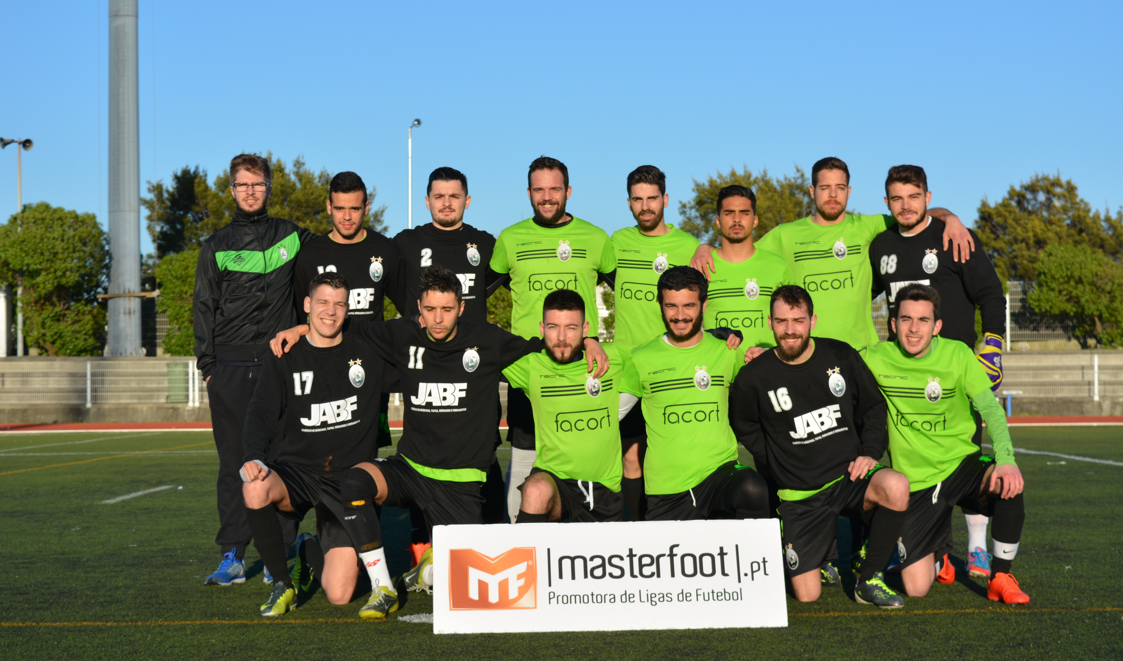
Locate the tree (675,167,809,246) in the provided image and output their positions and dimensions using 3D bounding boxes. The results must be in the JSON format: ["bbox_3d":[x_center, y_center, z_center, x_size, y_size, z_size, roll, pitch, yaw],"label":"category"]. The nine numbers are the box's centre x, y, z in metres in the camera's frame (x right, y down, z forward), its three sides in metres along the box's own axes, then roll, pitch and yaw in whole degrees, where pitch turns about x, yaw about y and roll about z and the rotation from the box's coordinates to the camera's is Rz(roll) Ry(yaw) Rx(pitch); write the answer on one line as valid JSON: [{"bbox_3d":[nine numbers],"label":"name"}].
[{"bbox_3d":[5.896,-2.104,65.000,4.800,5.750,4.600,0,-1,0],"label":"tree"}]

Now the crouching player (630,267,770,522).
[{"bbox_3d":[0.511,0.394,8.170,0.580,1.258,0.820,-1,-2,0],"label":"crouching player"}]

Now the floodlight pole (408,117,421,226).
[{"bbox_3d":[-4.931,-3.016,72.000,0.400,8.100,0.330,-1,-2,30],"label":"floodlight pole"}]

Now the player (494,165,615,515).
[{"bbox_3d":[-0.035,0.160,9.150,0.540,1.789,0.360,0,-2,-1],"label":"player"}]

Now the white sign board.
[{"bbox_3d":[0.162,0.839,7.370,1.200,0.390,0.030,-1,-26,-2],"label":"white sign board"}]

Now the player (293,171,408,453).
[{"bbox_3d":[-0.907,0.188,9.250,0.550,1.760,0.350,0,-1,-3],"label":"player"}]

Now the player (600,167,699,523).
[{"bbox_3d":[0.394,0.174,9.150,0.500,1.751,0.360,-1,-2,3],"label":"player"}]

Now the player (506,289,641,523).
[{"bbox_3d":[0.035,0.438,8.170,0.560,1.179,0.820,0,-2,-3],"label":"player"}]

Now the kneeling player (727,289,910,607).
[{"bbox_3d":[0.996,0.418,8.270,0.660,1.220,0.830,0,-2,-12],"label":"kneeling player"}]

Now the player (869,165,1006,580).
[{"bbox_3d":[1.616,0.169,9.250,0.600,1.760,0.360,-1,-2,14],"label":"player"}]

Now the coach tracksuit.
[{"bbox_3d":[-1.307,0.226,9.150,0.530,1.488,0.340,0,-2,-3],"label":"coach tracksuit"}]

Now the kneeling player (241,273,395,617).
[{"bbox_3d":[-0.928,0.412,8.200,0.600,1.250,0.850,-1,-2,1],"label":"kneeling player"}]

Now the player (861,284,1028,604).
[{"bbox_3d":[1.488,0.418,8.400,0.650,1.220,0.850,-1,-1,5],"label":"player"}]

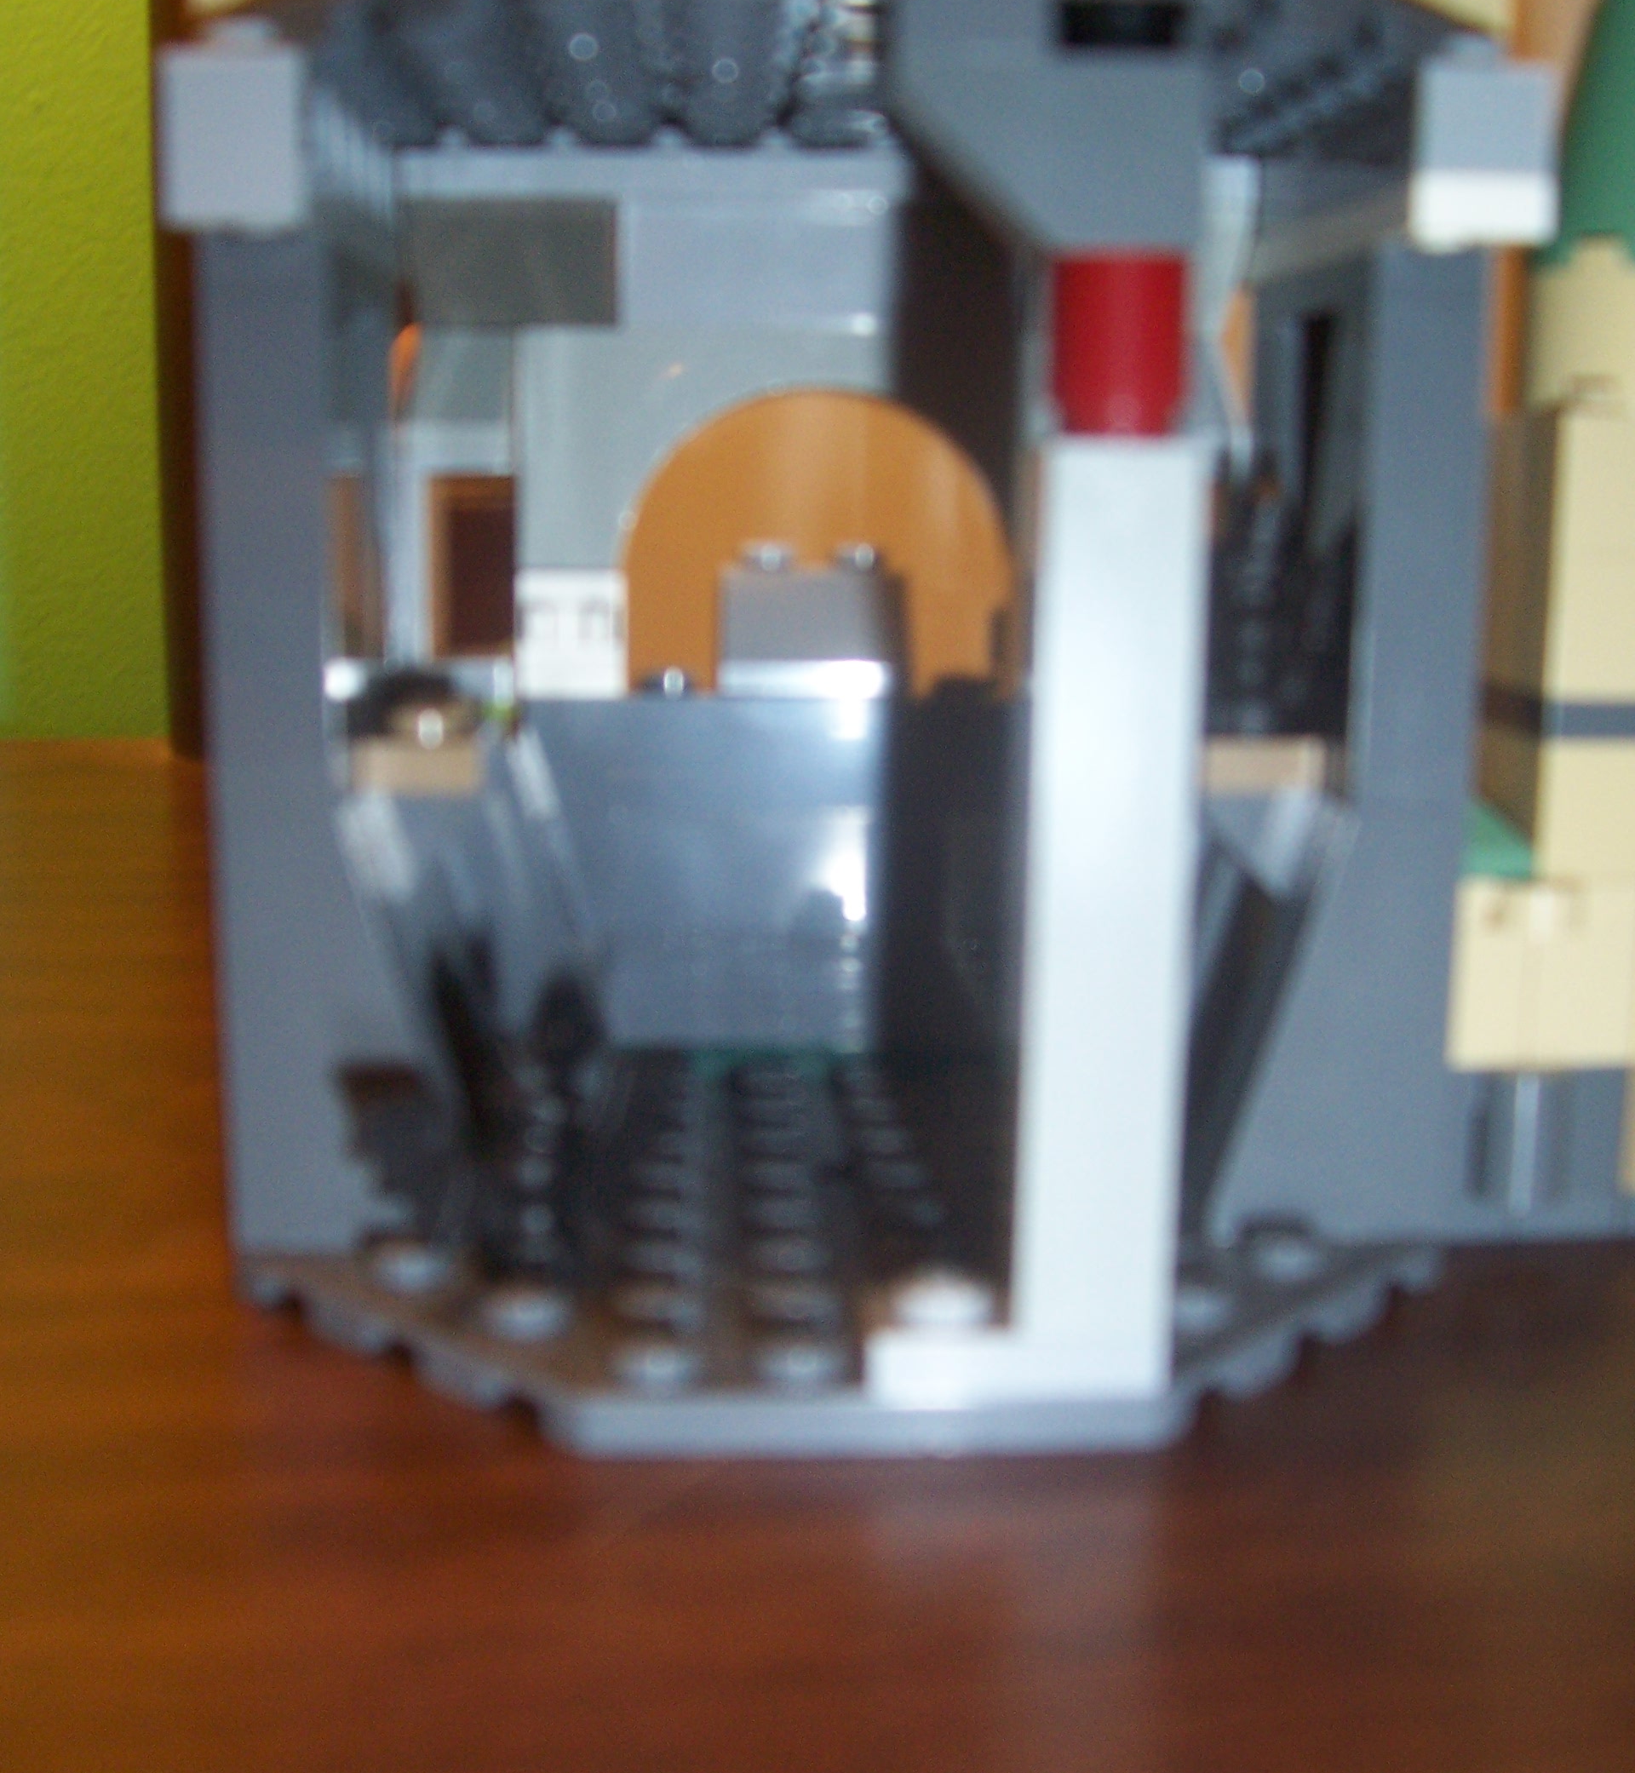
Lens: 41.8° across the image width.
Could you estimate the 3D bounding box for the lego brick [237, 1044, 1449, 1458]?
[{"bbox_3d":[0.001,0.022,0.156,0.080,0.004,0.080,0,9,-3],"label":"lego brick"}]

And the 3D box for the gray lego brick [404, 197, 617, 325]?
[{"bbox_3d":[-0.023,-0.047,0.164,0.016,0.010,0.008,0,9,-3],"label":"gray lego brick"}]

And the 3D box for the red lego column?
[{"bbox_3d":[0.016,-0.028,0.112,0.008,0.010,0.008,0,9,-3],"label":"red lego column"}]

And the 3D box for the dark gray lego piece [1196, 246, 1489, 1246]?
[{"bbox_3d":[0.034,-0.008,0.142,0.016,0.064,0.009,0,9,-3],"label":"dark gray lego piece"}]

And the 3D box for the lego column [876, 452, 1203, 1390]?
[{"bbox_3d":[0.011,0.002,0.117,0.016,0.051,0.008,0,9,-3],"label":"lego column"}]

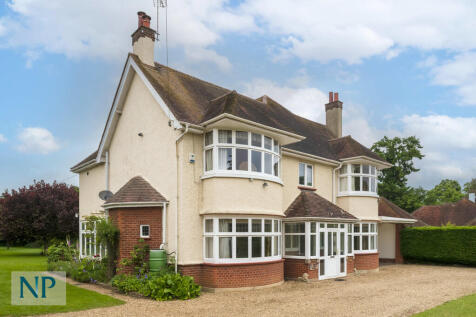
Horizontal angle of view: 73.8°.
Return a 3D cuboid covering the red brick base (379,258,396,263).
[{"bbox_3d":[8.950,6.120,18.950,1.600,0.250,0.300,4,-6,-39],"label":"red brick base"}]

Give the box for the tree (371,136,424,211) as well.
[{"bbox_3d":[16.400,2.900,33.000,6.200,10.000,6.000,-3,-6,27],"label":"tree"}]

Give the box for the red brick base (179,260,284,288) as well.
[{"bbox_3d":[0.197,4.101,11.325,4.470,0.768,1.350,5,-8,-40],"label":"red brick base"}]

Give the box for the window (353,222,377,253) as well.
[{"bbox_3d":[6.496,4.174,16.784,2.300,1.524,1.150,5,-8,-40],"label":"window"}]

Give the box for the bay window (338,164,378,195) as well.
[{"bbox_3d":[6.512,1.258,16.765,2.400,1.584,1.200,5,-8,-40],"label":"bay window"}]

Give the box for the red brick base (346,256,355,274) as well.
[{"bbox_3d":[4.900,4.630,13.750,0.500,0.700,0.300,4,-6,-39],"label":"red brick base"}]

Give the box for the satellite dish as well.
[{"bbox_3d":[-5.850,1.670,14.100,0.650,0.500,0.400,2,-5,-18],"label":"satellite dish"}]

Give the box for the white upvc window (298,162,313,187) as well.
[{"bbox_3d":[3.185,0.808,14.785,1.070,1.020,0.120,5,-8,-40],"label":"white upvc window"}]

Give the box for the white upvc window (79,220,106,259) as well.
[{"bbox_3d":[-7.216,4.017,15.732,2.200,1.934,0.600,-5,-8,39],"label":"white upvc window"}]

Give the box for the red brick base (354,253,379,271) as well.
[{"bbox_3d":[6.547,5.398,16.762,2.450,0.845,1.350,5,-8,-40],"label":"red brick base"}]

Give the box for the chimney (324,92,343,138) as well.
[{"bbox_3d":[5.750,-2.620,19.000,0.650,2.750,1.000,4,-6,-39],"label":"chimney"}]

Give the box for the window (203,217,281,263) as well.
[{"bbox_3d":[0.492,2.949,11.611,3.450,1.527,1.200,5,-8,-40],"label":"window"}]

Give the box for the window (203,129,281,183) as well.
[{"bbox_3d":[0.280,-0.070,10.850,2.950,1.520,0.900,4,-6,-39],"label":"window"}]

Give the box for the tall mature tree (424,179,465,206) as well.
[{"bbox_3d":[35.719,8.843,55.000,6.800,10.600,6.500,-4,-7,33],"label":"tall mature tree"}]

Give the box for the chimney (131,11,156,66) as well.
[{"bbox_3d":[-3.650,-4.630,12.300,0.650,2.100,1.000,4,-6,-39],"label":"chimney"}]

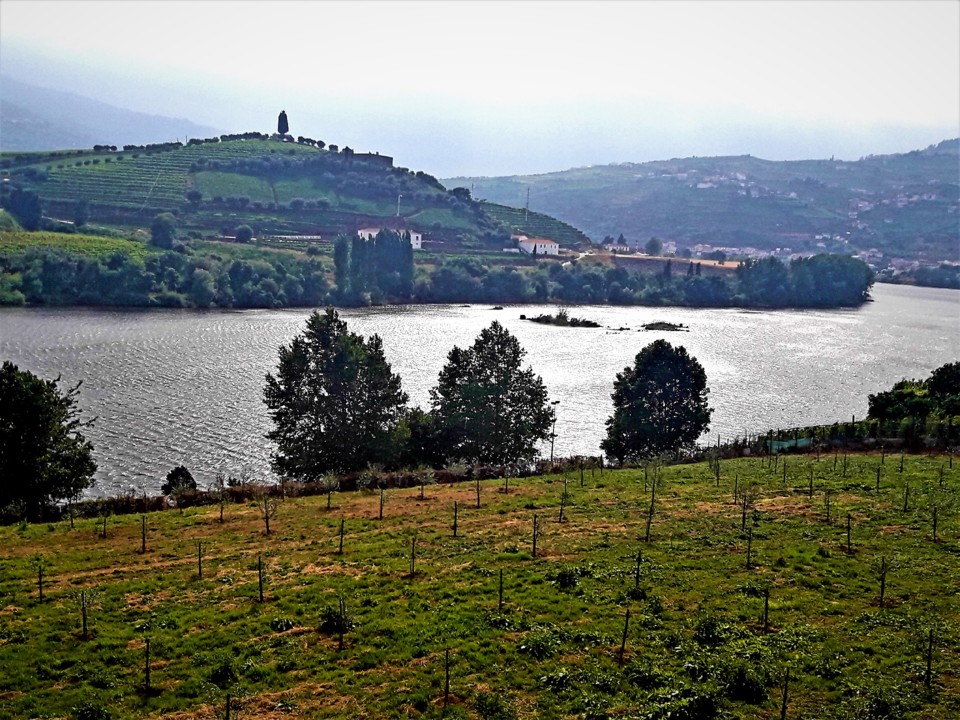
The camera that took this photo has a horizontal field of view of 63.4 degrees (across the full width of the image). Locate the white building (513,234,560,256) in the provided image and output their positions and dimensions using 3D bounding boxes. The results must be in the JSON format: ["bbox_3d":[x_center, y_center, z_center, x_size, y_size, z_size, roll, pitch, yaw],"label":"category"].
[{"bbox_3d":[30.779,-62.489,425.000,23.180,10.240,13.000,0,8,-12],"label":"white building"}]

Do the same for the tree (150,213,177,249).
[{"bbox_3d":[-132.469,-54.178,325.000,10.890,14.870,10.890,2,8,0],"label":"tree"}]

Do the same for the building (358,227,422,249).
[{"bbox_3d":[-40.138,-53.990,345.000,26.770,8.430,12.000,0,8,-12],"label":"building"}]

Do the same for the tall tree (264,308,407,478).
[{"bbox_3d":[-10.793,2.832,58.000,10.610,13.370,10.610,2,8,0],"label":"tall tree"}]

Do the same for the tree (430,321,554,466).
[{"bbox_3d":[0.998,2.957,62.000,9.910,12.260,9.910,2,8,0],"label":"tree"}]

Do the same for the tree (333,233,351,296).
[{"bbox_3d":[-54.401,-37.042,305.000,7.070,25.750,7.070,2,8,0],"label":"tree"}]

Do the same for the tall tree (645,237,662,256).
[{"bbox_3d":[116.188,-75.996,520.000,12.060,13.260,12.060,2,8,0],"label":"tall tree"}]

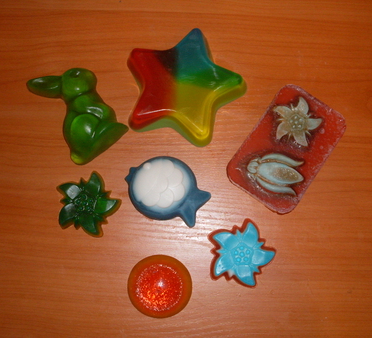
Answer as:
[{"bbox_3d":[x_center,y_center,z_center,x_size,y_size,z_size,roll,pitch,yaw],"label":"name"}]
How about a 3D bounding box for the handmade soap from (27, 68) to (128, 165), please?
[{"bbox_3d":[-0.091,-0.052,0.406,0.058,0.021,0.085,-38,84,-5],"label":"handmade soap"}]

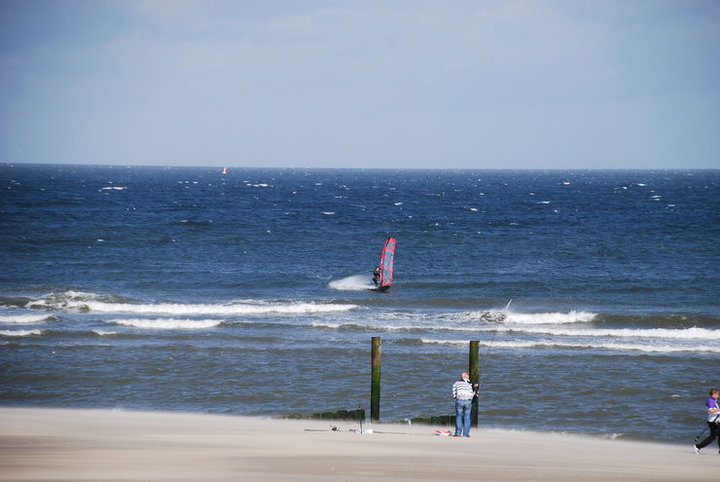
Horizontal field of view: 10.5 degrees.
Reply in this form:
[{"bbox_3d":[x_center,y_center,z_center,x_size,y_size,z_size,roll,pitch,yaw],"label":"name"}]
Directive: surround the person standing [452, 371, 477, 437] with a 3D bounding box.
[{"bbox_3d":[2.810,4.376,104.500,0.540,1.750,0.450,1,1,30],"label":"person standing"}]

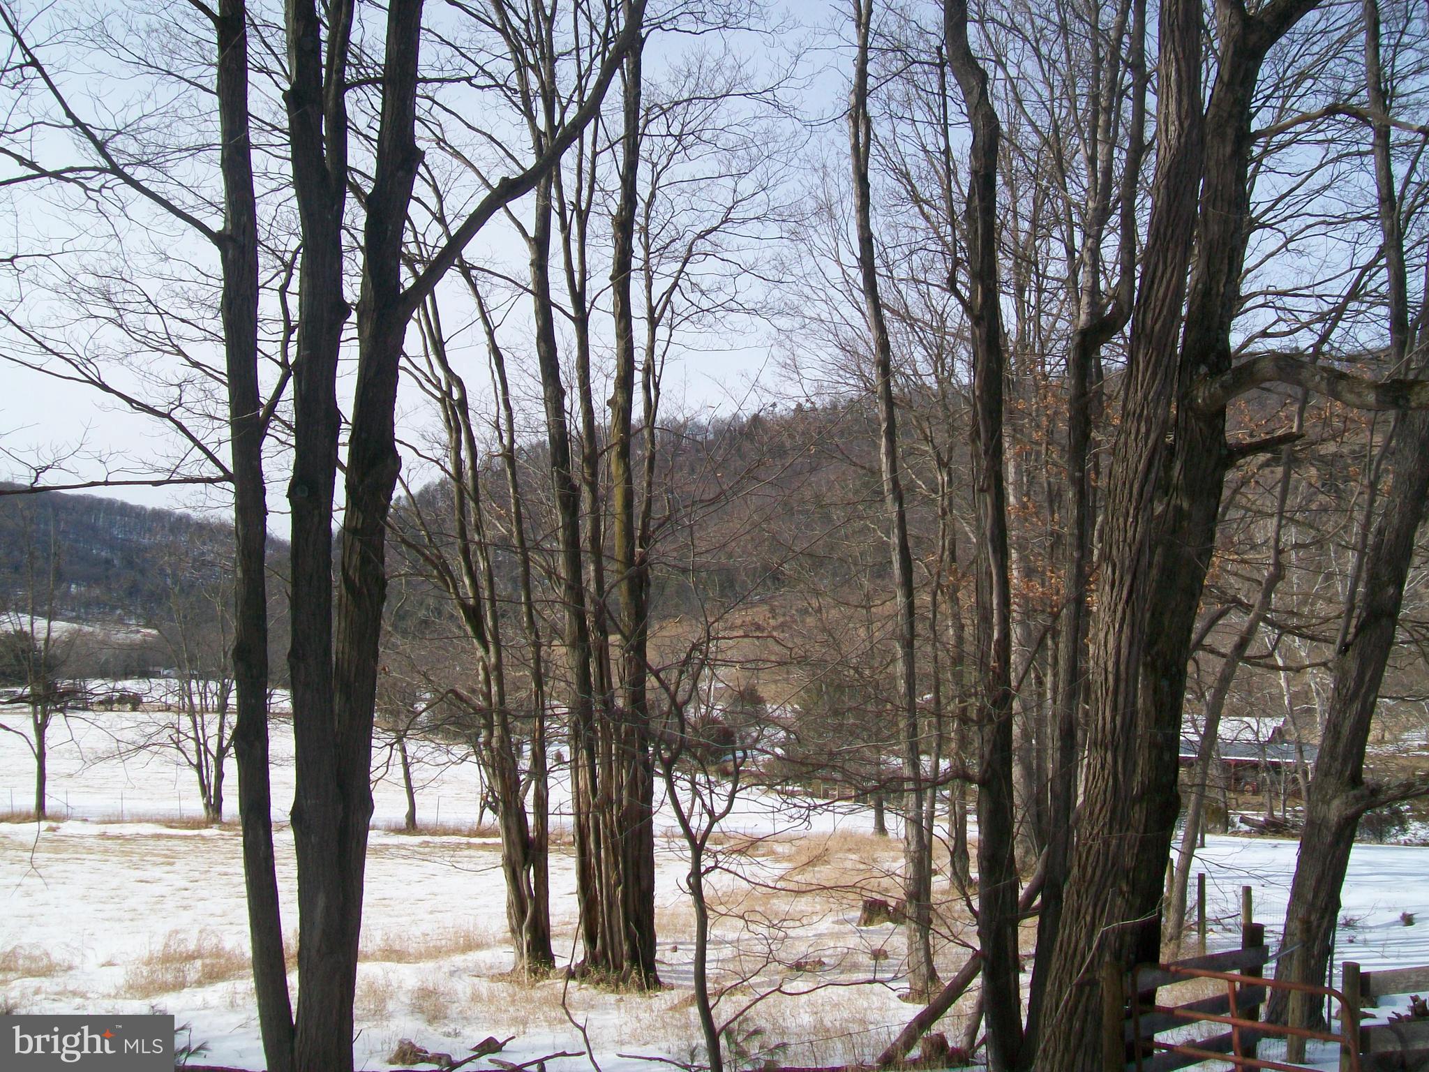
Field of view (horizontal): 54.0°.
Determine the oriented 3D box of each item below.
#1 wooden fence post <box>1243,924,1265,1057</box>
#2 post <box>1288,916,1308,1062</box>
[{"bbox_3d":[4.285,3.742,11.200,0.163,1.292,0.163,2,0,0],"label":"wooden fence post"},{"bbox_3d":[5.288,4.116,12.700,0.157,1.313,0.157,2,0,0],"label":"post"}]

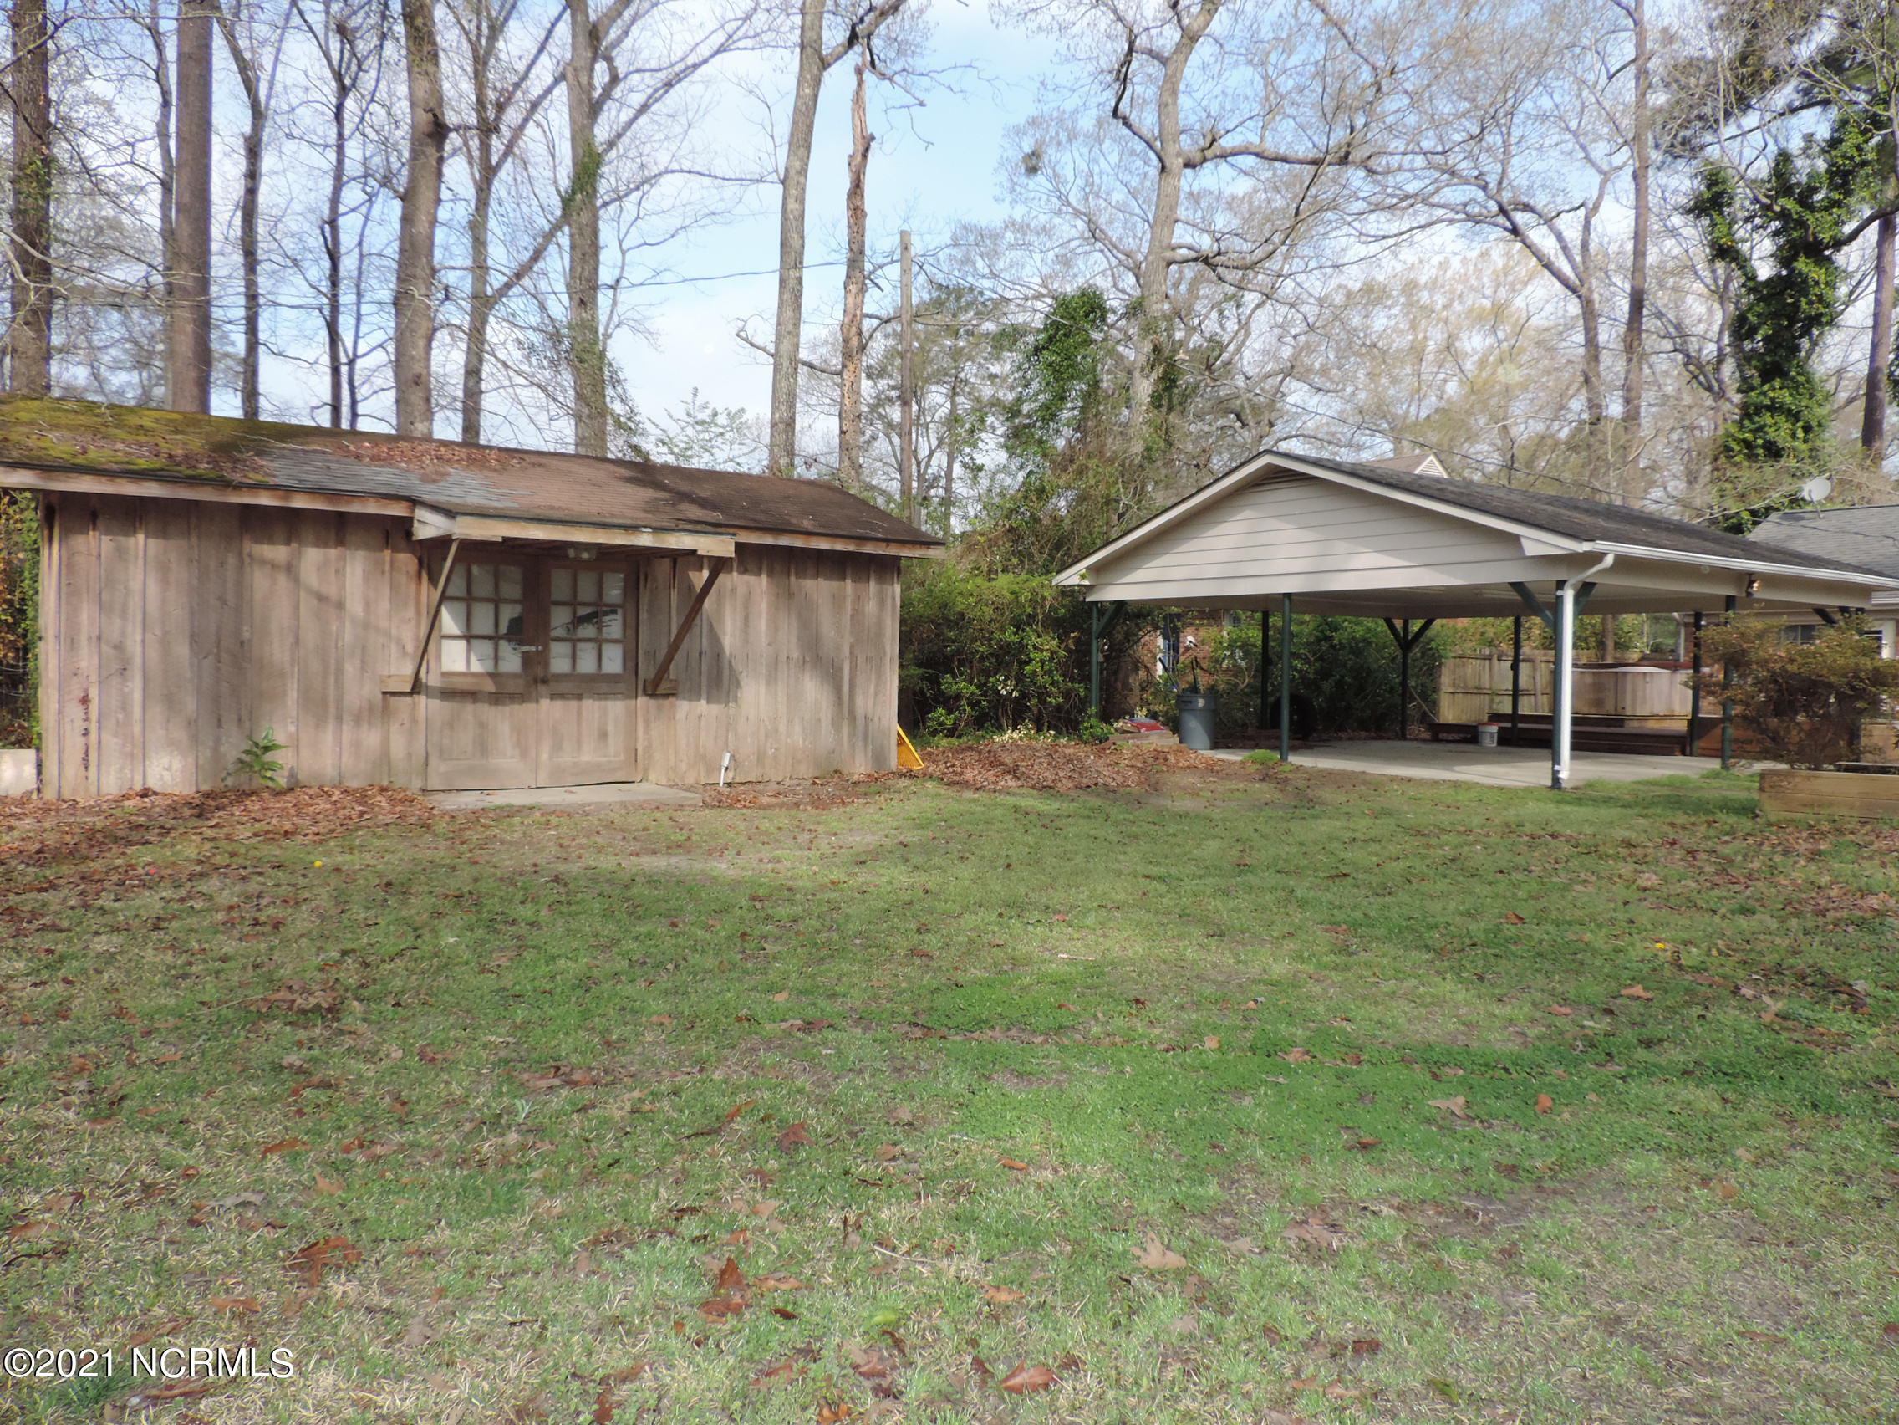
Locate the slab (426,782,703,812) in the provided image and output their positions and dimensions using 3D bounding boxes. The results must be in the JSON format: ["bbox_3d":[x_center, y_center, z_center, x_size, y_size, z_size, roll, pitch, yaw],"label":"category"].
[{"bbox_3d":[-3.267,0.703,11.025,1.980,0.110,1.250,0,1,-35],"label":"slab"}]

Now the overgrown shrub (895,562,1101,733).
[{"bbox_3d":[0.674,-0.982,21.000,3.400,2.900,2.500,1,1,2],"label":"overgrown shrub"}]

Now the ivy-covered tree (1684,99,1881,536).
[{"bbox_3d":[21.607,-7.300,34.000,5.000,16.000,4.600,1,1,32],"label":"ivy-covered tree"}]

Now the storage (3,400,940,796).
[{"bbox_3d":[-4.596,-1.055,13.092,8.000,3.380,5.650,0,1,-35],"label":"storage"}]

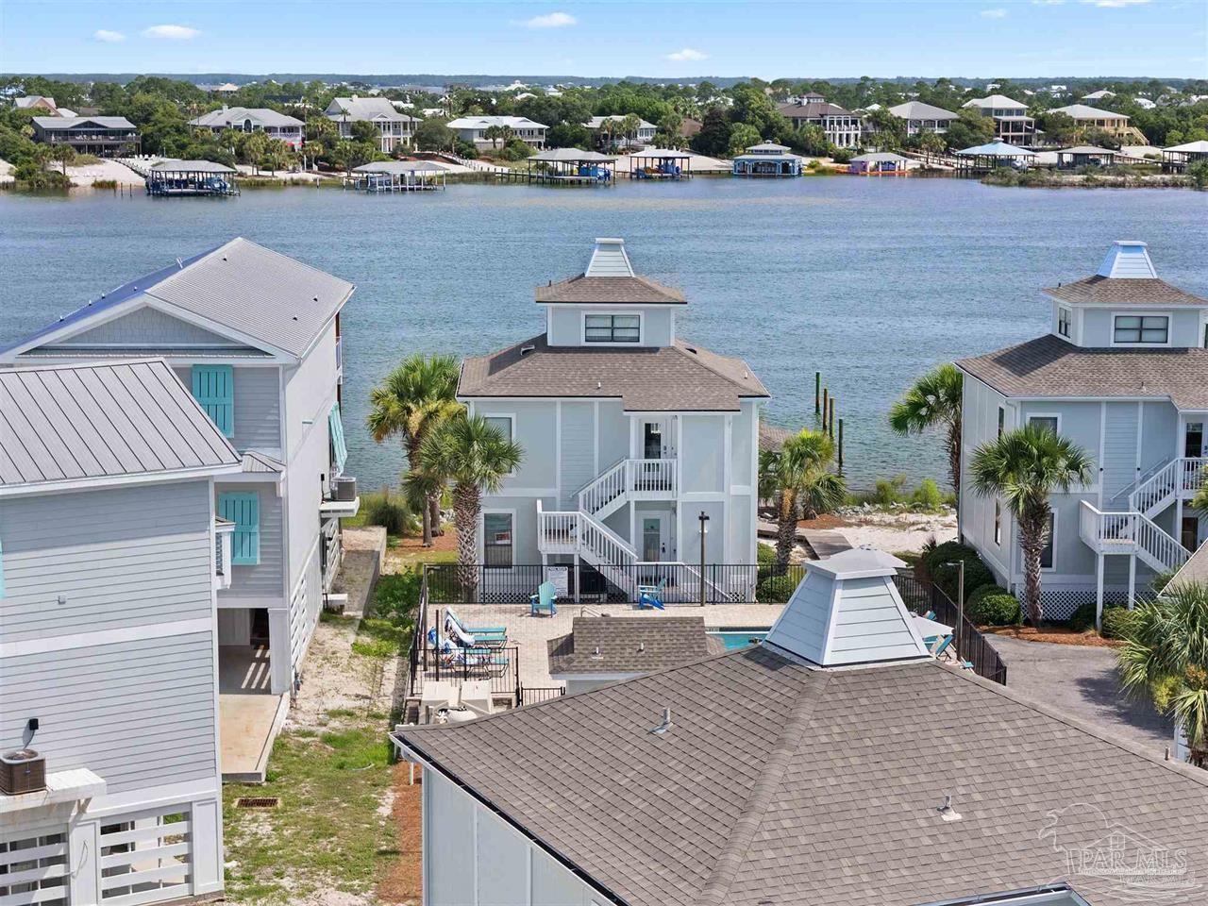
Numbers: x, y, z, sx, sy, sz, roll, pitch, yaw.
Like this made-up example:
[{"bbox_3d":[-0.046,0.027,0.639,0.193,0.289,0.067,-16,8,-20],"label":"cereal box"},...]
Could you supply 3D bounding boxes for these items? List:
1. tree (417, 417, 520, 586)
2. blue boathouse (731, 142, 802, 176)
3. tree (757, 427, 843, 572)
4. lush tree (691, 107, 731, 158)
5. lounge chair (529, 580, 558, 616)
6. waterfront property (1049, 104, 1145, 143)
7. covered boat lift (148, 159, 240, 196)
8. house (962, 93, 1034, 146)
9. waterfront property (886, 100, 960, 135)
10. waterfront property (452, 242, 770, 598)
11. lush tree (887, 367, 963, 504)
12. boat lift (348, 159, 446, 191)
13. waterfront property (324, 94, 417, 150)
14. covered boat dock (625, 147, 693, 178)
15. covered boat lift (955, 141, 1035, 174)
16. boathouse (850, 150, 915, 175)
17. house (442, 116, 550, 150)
[{"bbox_3d":[-4.064,1.741,74.331,3.150,5.920,3.150,0,9,0],"label":"tree"},{"bbox_3d":[31.244,-56.413,466.122,12.740,6.570,10.620,2,9,10],"label":"blue boathouse"},{"bbox_3d":[6.518,1.621,81.699,3.100,4.901,3.100,0,9,0],"label":"tree"},{"bbox_3d":[21.716,-64.415,490.916,8.000,9.716,8.000,0,9,0],"label":"lush tree"},{"bbox_3d":[-1.780,4.337,71.999,0.770,0.960,0.860,2,9,16],"label":"lounge chair"},{"bbox_3d":[112.209,-75.606,560.156,15.170,8.900,14.160,-2,9,-15],"label":"waterfront property"},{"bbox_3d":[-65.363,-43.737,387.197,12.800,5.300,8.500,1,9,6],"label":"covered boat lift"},{"bbox_3d":[86.091,-72.213,531.198,12.000,11.623,13.500,-2,9,-16],"label":"house"},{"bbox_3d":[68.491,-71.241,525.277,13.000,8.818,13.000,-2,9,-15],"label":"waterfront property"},{"bbox_3d":[0.156,-1.376,79.113,9.600,11.032,11.000,0,9,-2],"label":"waterfront property"},{"bbox_3d":[12.432,-0.245,90.012,3.800,6.190,3.800,0,9,0],"label":"lush tree"},{"bbox_3d":[-33.336,-45.566,400.400,15.370,4.750,7.080,-3,9,-18],"label":"boat lift"},{"bbox_3d":[-46.607,-66.071,491.400,17.290,10.920,13.650,-3,9,-20],"label":"waterfront property"},{"bbox_3d":[10.389,-52.637,444.062,11.676,5.171,6.500,0,9,0],"label":"covered boat dock"},{"bbox_3d":[75.871,-56.786,471.517,11.000,6.200,10.000,-7,11,-39],"label":"covered boat lift"},{"bbox_3d":[53.688,-56.314,474.710,10.000,4.200,6.500,-3,9,-22],"label":"boathouse"},{"bbox_3d":[-22.257,-67.435,516.678,18.710,7.480,12.130,-3,9,-20],"label":"house"}]

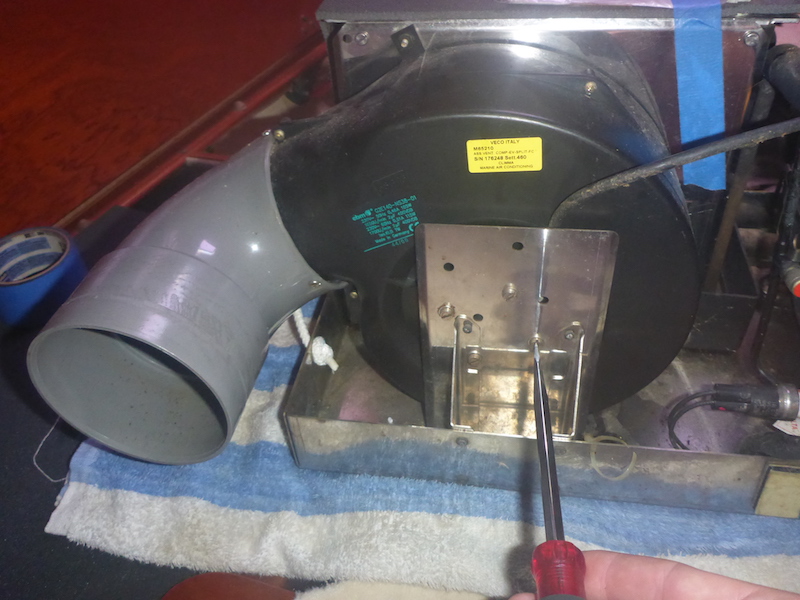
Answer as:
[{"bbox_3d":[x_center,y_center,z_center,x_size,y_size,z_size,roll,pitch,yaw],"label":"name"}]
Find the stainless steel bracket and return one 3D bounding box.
[{"bbox_3d":[0.056,0.035,0.339,0.095,0.151,0.034,3,39,9],"label":"stainless steel bracket"}]

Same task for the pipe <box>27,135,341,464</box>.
[{"bbox_3d":[-0.110,-0.007,0.401,0.161,0.114,0.174,-23,30,27],"label":"pipe"}]

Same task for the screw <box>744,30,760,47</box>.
[{"bbox_3d":[0.197,-0.145,0.361,0.008,0.008,0.005,3,39,9],"label":"screw"}]

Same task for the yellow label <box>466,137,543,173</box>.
[{"bbox_3d":[0.047,-0.065,0.291,0.033,0.017,0.001,0,38,12],"label":"yellow label"}]

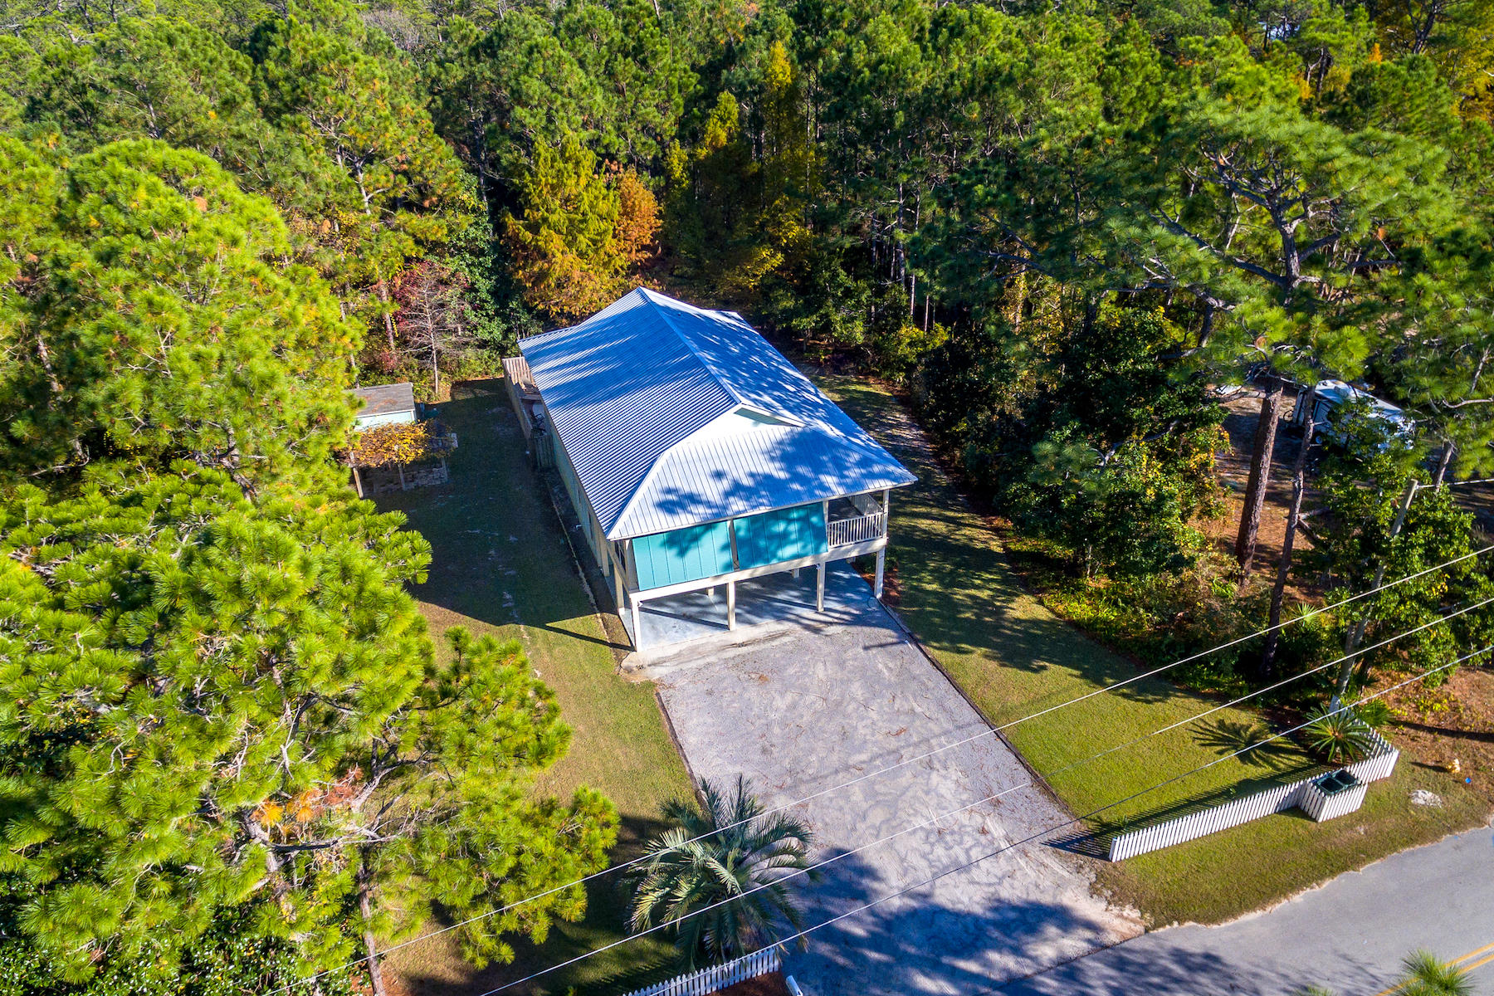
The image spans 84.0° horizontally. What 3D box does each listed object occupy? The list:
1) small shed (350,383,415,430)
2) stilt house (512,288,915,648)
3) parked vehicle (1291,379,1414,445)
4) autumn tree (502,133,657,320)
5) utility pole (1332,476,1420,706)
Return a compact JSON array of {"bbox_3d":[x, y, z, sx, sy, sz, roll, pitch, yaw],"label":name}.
[{"bbox_3d":[-19.740,-4.422,44.797,3.600,2.700,3.600,-11,31,-17],"label":"small shed"},{"bbox_3d":[-2.636,-3.201,36.792,11.305,8.073,20.473,-11,31,-17],"label":"stilt house"},{"bbox_3d":[30.941,-3.567,41.965,2.200,2.750,5.400,-6,30,-10],"label":"parked vehicle"},{"bbox_3d":[-10.892,-15.738,53.889,9.200,13.300,8.600,-11,33,-18],"label":"autumn tree"},{"bbox_3d":[18.880,3.130,25.070,0.270,8.200,0.270,-11,30,-16],"label":"utility pole"}]

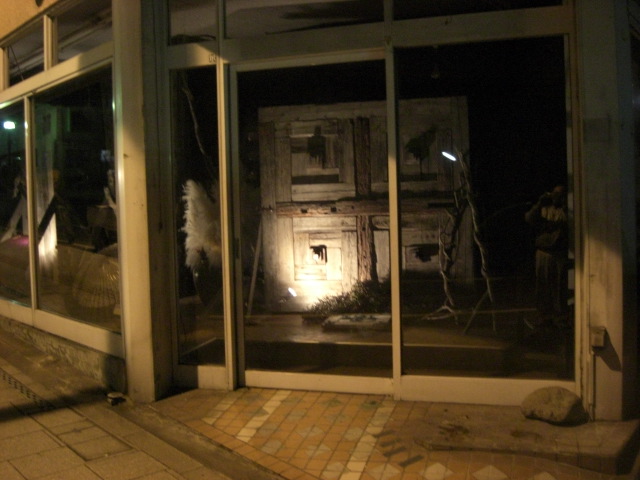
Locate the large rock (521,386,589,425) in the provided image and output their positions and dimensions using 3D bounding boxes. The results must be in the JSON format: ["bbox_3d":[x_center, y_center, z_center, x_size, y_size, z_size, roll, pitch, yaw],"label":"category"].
[{"bbox_3d":[1.362,0.943,4.056,0.375,0.190,0.265,0,3,22],"label":"large rock"}]

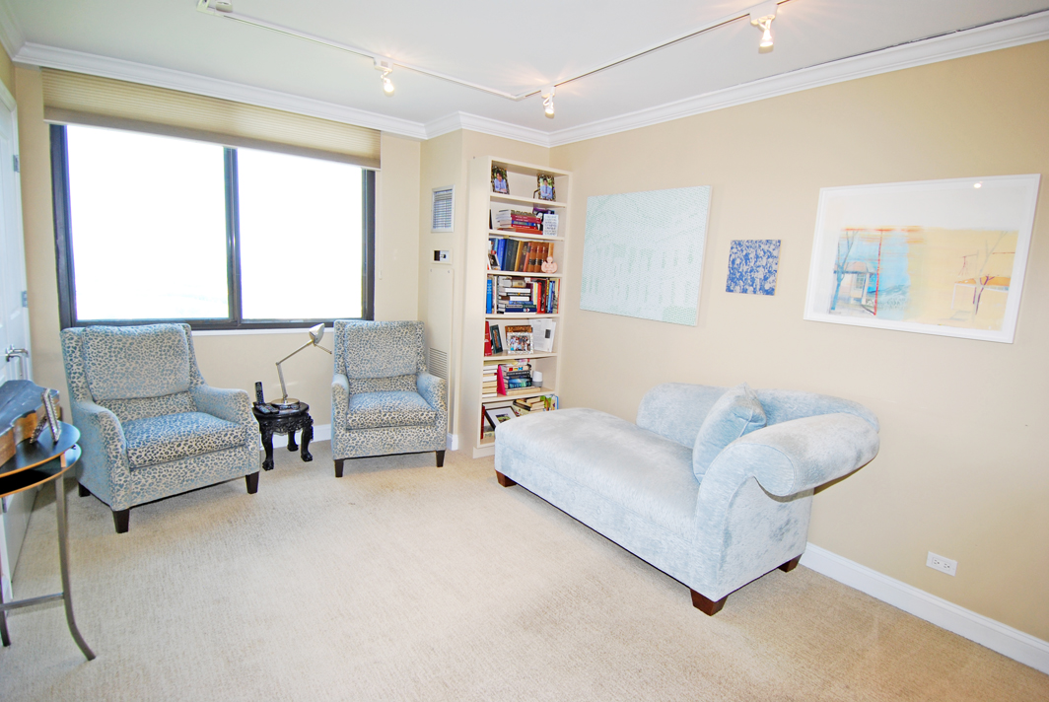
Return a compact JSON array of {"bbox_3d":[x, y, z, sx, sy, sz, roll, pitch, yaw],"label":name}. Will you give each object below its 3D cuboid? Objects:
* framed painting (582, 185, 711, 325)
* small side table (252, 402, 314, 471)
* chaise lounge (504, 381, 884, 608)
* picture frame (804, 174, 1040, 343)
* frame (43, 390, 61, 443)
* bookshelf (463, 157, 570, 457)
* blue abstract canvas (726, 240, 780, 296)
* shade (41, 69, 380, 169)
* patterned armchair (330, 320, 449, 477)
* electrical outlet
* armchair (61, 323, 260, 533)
[{"bbox_3d":[0.801,-0.665,3.672,0.035,0.855,1.076,-4,11,-37],"label":"framed painting"},{"bbox_3d":[-1.791,0.612,3.886,0.384,0.404,0.384,-4,11,-37],"label":"small side table"},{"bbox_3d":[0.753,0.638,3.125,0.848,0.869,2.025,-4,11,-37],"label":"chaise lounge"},{"bbox_3d":[1.759,-0.429,2.423,0.030,0.674,0.830,-4,11,-37],"label":"picture frame"},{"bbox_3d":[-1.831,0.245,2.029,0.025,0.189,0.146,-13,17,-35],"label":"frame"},{"bbox_3d":[-0.086,-0.306,4.257,0.778,2.283,0.268,-4,11,-37],"label":"bookshelf"},{"bbox_3d":[1.315,-0.479,3.014,0.025,0.306,0.299,-4,11,-37],"label":"blue abstract canvas"},{"bbox_3d":[-1.975,-1.551,3.640,2.010,0.303,0.056,-4,11,-37],"label":"shade"},{"bbox_3d":[-1.074,0.322,4.078,0.798,0.995,0.838,0,10,-22],"label":"patterned armchair"},{"bbox_3d":[1.895,0.966,2.383,0.008,0.071,0.112,-4,11,-37],"label":"electrical outlet"},{"bbox_3d":[-2.227,0.392,3.240,0.838,0.995,0.798,10,11,36],"label":"armchair"}]

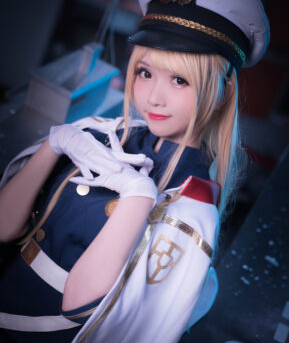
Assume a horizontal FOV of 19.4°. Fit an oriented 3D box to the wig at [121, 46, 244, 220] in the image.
[{"bbox_3d":[0.073,-0.099,1.500,0.200,0.360,0.210,14,4,25],"label":"wig"}]

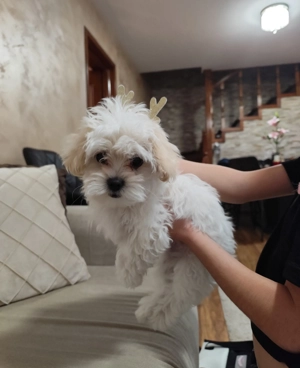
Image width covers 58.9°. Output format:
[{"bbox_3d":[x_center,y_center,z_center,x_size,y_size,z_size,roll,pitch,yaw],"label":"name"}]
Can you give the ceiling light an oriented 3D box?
[{"bbox_3d":[1.398,-1.847,2.974,0.285,0.170,0.285,-1,3,10],"label":"ceiling light"}]

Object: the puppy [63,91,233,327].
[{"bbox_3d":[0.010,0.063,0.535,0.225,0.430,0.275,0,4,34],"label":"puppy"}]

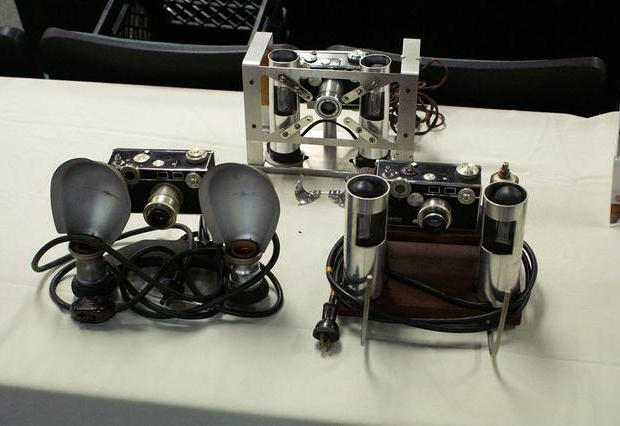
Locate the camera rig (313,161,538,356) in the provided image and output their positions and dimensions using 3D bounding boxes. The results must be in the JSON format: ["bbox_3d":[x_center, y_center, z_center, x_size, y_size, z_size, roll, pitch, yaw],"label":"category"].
[{"bbox_3d":[0.158,0.046,1.172,0.283,0.182,0.208,3,36,5],"label":"camera rig"}]

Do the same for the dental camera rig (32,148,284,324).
[{"bbox_3d":[-0.203,0.019,1.203,0.334,0.195,0.162,1,36,3],"label":"dental camera rig"}]

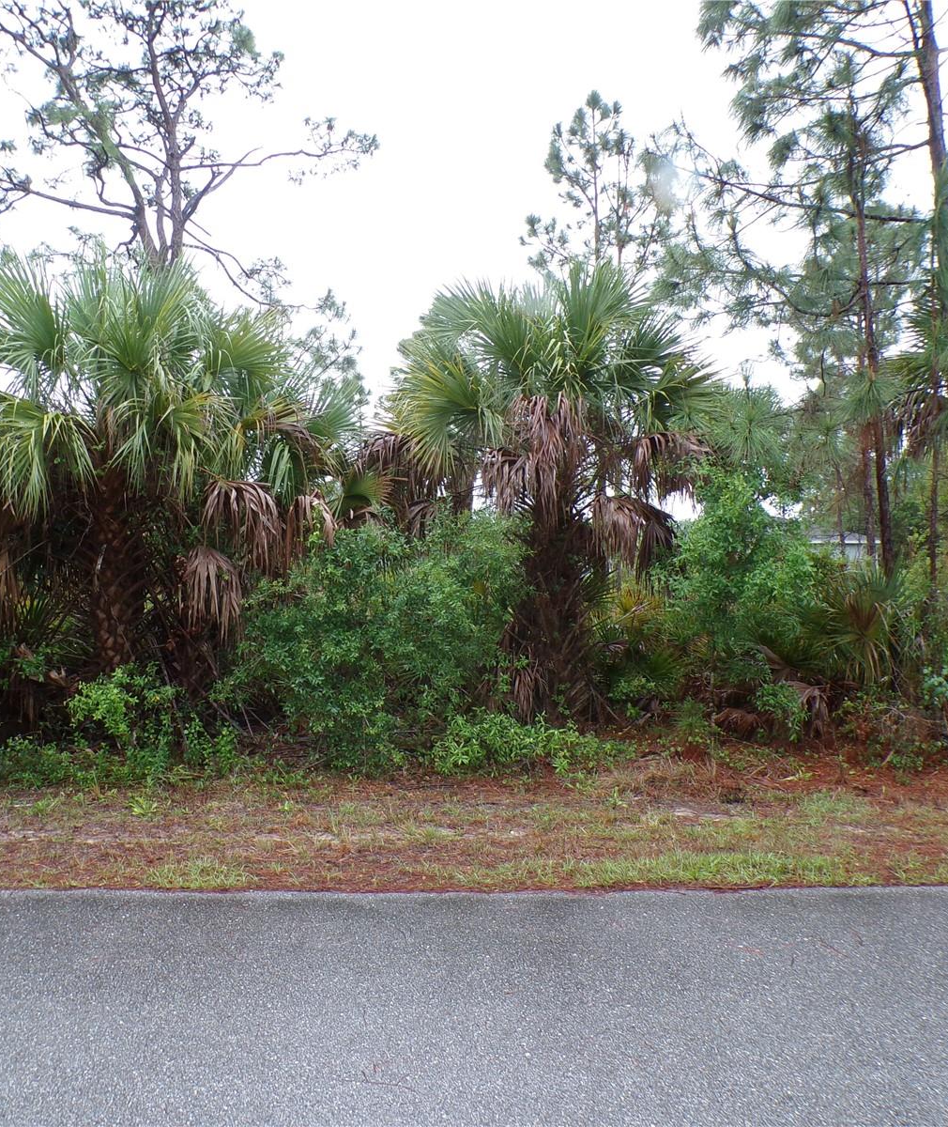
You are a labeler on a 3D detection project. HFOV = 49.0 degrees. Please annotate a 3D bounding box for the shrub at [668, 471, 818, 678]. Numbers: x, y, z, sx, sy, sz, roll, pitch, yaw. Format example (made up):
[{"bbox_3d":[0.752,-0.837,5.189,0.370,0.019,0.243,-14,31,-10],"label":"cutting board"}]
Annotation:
[{"bbox_3d":[2.755,0.163,10.700,1.520,2.250,1.400,0,0,0],"label":"shrub"}]

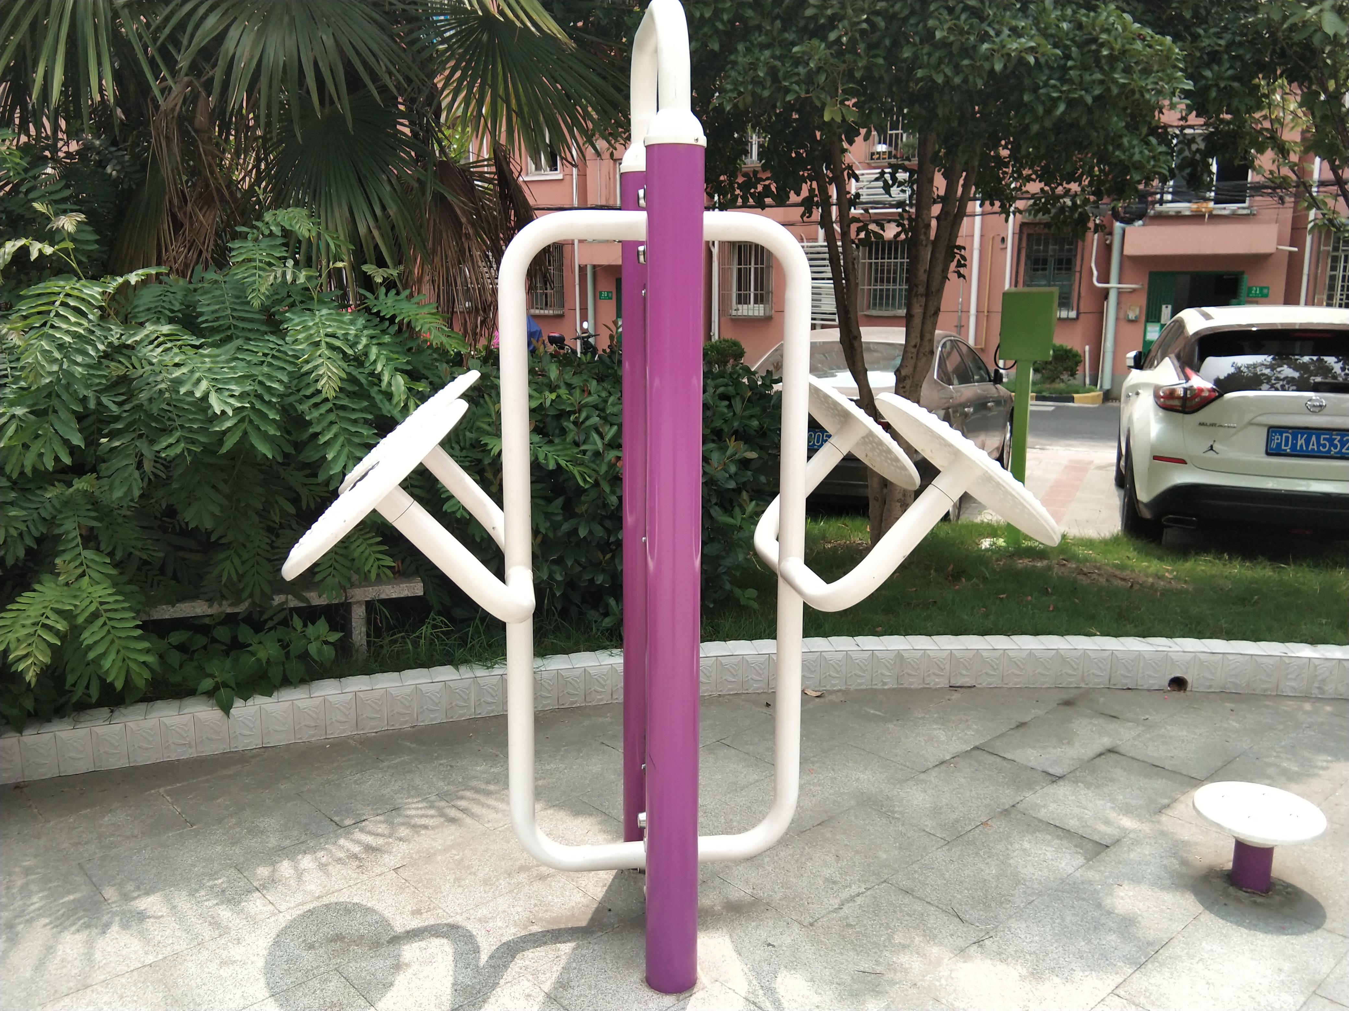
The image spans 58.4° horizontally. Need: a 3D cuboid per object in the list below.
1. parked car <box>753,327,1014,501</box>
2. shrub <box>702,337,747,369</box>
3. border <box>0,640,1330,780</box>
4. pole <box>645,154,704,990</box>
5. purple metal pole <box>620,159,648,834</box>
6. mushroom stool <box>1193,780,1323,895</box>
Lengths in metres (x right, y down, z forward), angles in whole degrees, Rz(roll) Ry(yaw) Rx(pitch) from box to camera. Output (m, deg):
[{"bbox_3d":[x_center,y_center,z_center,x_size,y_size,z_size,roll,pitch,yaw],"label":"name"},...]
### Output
[{"bbox_3d":[1.693,-0.735,10.019,1.830,1.460,4.750,4,12,22],"label":"parked car"},{"bbox_3d":[0.799,-2.413,19.905,0.780,0.720,0.750,0,11,0],"label":"shrub"},{"bbox_3d":[0.155,0.666,4.414,4.850,0.150,0.600,-2,11,-9],"label":"border"},{"bbox_3d":[-0.003,0.183,2.548,0.114,1.810,0.114,0,11,0],"label":"pole"},{"bbox_3d":[-0.076,0.077,3.092,0.114,1.810,0.114,0,11,0],"label":"purple metal pole"},{"bbox_3d":[1.509,0.889,3.137,0.305,0.200,0.305,0,11,0],"label":"mushroom stool"}]

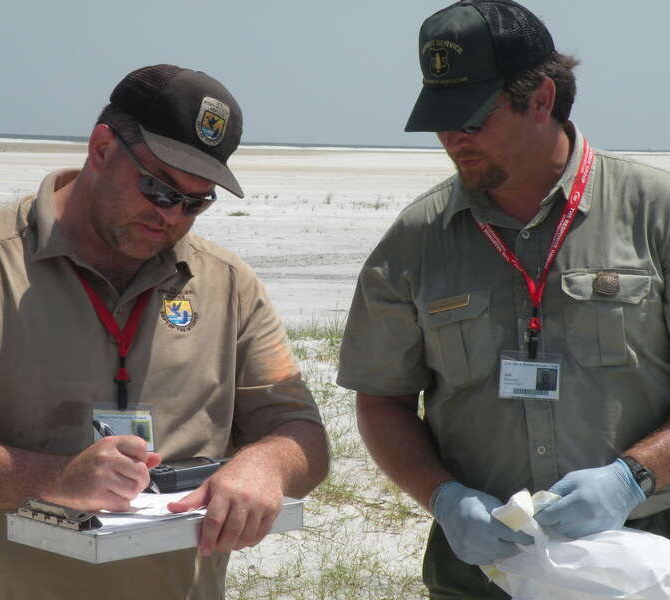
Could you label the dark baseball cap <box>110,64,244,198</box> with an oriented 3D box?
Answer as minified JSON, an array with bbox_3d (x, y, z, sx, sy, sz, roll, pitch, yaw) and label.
[{"bbox_3d":[-0.201,-0.252,3.610,0.170,0.140,0.265,21,11,-38],"label":"dark baseball cap"}]

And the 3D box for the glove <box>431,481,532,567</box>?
[{"bbox_3d":[0.206,0.312,3.550,0.152,0.100,0.083,34,-5,23],"label":"glove"}]

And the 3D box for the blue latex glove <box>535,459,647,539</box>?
[{"bbox_3d":[0.354,0.280,3.550,0.158,0.100,0.083,-24,-25,-20],"label":"blue latex glove"}]

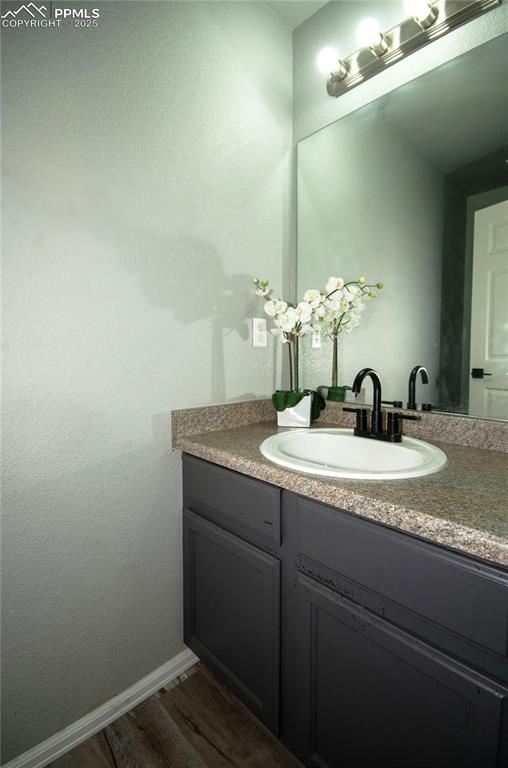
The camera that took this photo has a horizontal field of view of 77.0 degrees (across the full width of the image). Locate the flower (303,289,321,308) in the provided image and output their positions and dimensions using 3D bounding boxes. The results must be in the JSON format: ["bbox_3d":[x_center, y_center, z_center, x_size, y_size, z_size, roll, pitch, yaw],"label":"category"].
[{"bbox_3d":[0.219,-0.324,1.210,0.065,0.072,0.035,1,6,9],"label":"flower"}]

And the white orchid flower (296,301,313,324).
[{"bbox_3d":[0.190,-0.269,1.200,0.062,0.080,0.035,2,7,24],"label":"white orchid flower"}]

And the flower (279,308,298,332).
[{"bbox_3d":[0.128,-0.235,1.180,0.070,0.080,0.035,2,6,17],"label":"flower"}]

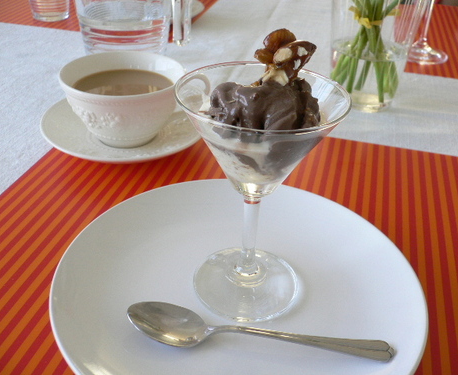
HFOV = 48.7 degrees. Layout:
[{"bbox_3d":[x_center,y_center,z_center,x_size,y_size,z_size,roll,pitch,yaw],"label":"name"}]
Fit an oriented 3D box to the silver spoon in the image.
[{"bbox_3d":[0.016,0.083,0.284,0.152,0.018,0.031,7,33,6],"label":"silver spoon"}]

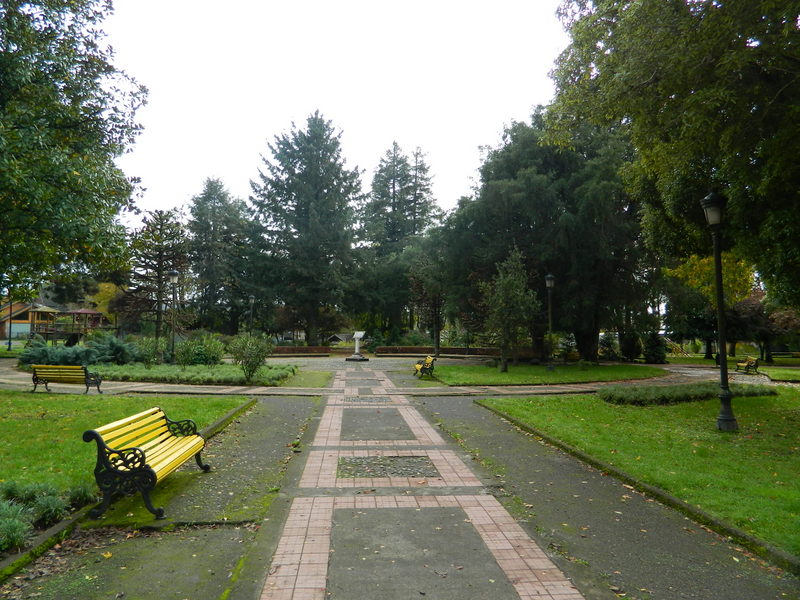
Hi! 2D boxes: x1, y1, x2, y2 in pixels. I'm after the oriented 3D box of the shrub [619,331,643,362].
[{"bbox_3d":[15.115,3.049,37.889,1.500,2.000,1.500,0,-4,0],"label":"shrub"}]

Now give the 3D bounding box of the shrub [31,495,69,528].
[{"bbox_3d":[-2.968,1.765,4.915,0.310,0.230,0.310,0,-4,0],"label":"shrub"}]

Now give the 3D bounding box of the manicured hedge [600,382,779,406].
[{"bbox_3d":[7.883,2.479,15.526,5.900,0.320,1.750,2,-4,-28],"label":"manicured hedge"}]

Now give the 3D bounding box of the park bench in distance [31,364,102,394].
[{"bbox_3d":[-9.222,2.204,16.004,1.830,0.775,0.730,-1,-4,15],"label":"park bench in distance"}]

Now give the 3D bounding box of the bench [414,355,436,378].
[{"bbox_3d":[1.052,2.813,24.139,0.730,0.775,1.830,1,-4,-5],"label":"bench"}]

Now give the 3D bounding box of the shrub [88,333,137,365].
[{"bbox_3d":[-12.541,2.225,25.203,2.100,1.450,2.000,0,-4,0],"label":"shrub"}]

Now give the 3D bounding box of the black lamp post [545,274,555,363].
[{"bbox_3d":[6.355,0.936,24.536,0.460,4.000,0.460,0,-4,0],"label":"black lamp post"}]

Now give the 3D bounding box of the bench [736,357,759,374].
[{"bbox_3d":[17.907,3.307,29.729,0.730,0.775,1.830,-1,-4,16],"label":"bench"}]

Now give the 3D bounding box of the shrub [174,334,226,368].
[{"bbox_3d":[-7.912,2.123,22.848,1.900,1.400,1.500,0,-4,0],"label":"shrub"}]

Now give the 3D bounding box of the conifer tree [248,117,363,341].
[{"bbox_3d":[-9.159,-6.721,56.805,10.600,23.600,10.600,0,-4,0],"label":"conifer tree"}]

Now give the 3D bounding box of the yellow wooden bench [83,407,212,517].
[{"bbox_3d":[-2.584,1.645,6.176,0.710,0.810,1.930,0,-4,-6],"label":"yellow wooden bench"}]

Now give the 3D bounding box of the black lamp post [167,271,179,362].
[{"bbox_3d":[-9.173,0.847,23.538,0.460,4.050,0.460,0,-4,0],"label":"black lamp post"}]

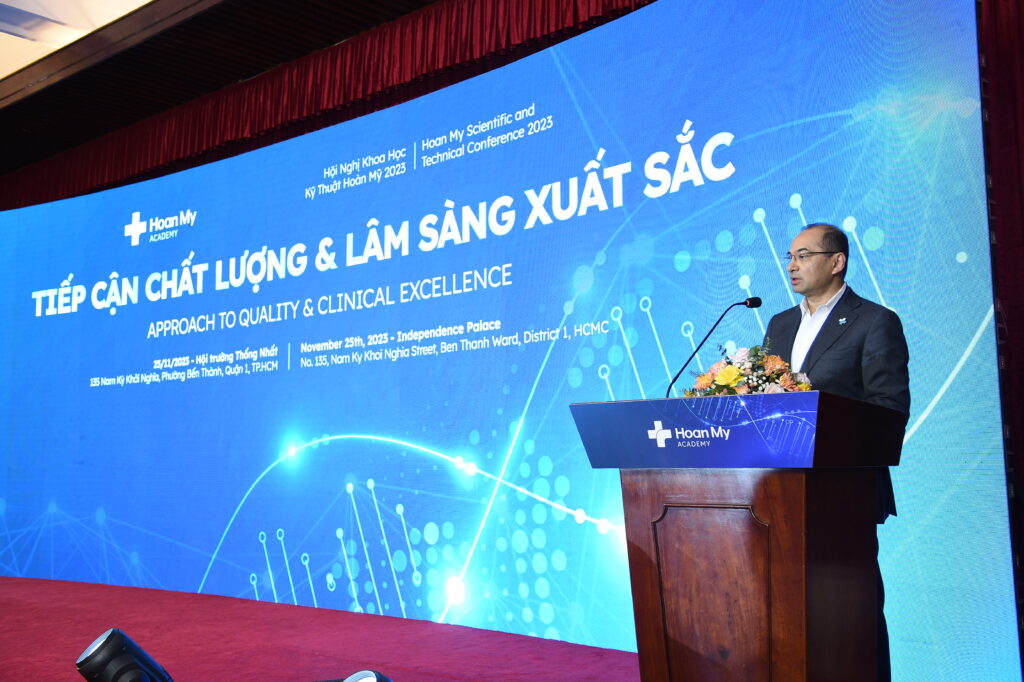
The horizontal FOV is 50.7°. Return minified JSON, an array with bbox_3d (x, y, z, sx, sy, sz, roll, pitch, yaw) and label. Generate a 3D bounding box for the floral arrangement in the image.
[{"bbox_3d":[0.668,0.100,3.080,0.380,0.195,0.270,-7,-9,43],"label":"floral arrangement"}]

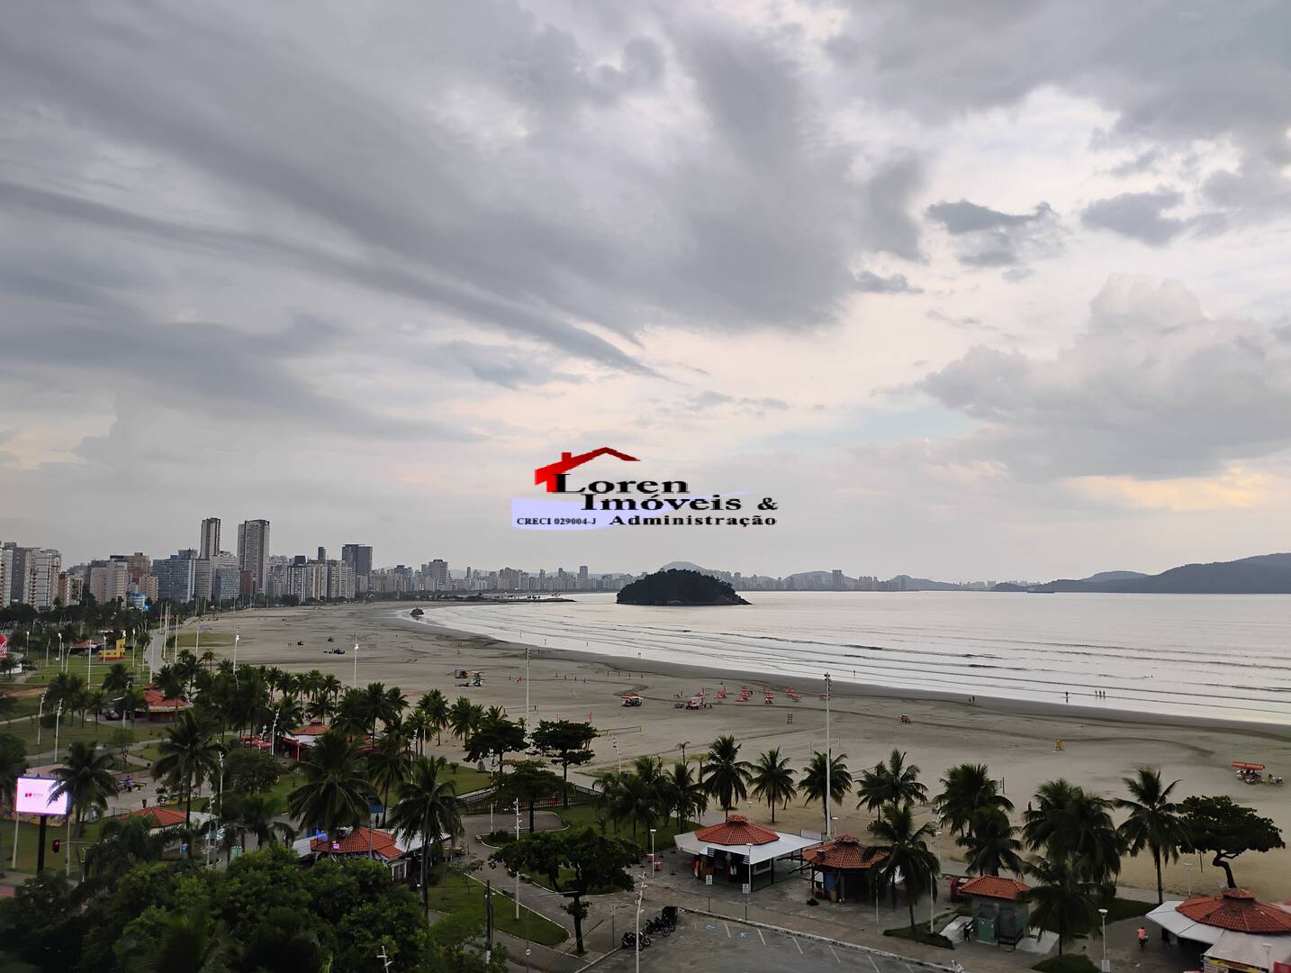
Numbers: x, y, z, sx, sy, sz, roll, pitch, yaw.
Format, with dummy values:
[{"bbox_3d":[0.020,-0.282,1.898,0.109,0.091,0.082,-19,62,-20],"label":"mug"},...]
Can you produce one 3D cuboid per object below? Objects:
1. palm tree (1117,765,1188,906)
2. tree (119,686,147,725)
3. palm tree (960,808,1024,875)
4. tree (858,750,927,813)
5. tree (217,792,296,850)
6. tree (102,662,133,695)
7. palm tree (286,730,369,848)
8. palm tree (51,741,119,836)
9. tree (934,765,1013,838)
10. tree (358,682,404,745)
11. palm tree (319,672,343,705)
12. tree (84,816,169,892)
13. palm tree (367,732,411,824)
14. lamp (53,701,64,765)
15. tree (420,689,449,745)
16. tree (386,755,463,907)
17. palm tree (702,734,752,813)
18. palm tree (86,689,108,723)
[{"bbox_3d":[42.810,29.395,88.513,6.061,11.180,6.061,-3,-6,25],"label":"palm tree"},{"bbox_3d":[-98.468,41.966,200.790,5.422,7.343,5.422,3,-6,-26],"label":"tree"},{"bbox_3d":[29.880,31.760,90.520,5.770,8.060,5.770,-1,-6,18],"label":"palm tree"},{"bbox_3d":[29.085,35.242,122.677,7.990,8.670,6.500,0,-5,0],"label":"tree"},{"bbox_3d":[-36.746,32.444,98.838,7.244,7.057,7.244,2,-6,-20],"label":"tree"},{"bbox_3d":[-111.730,42.680,221.060,6.830,10.620,6.830,0,-5,0],"label":"tree"},{"bbox_3d":[-27.520,28.360,90.380,7.170,14.540,7.170,0,-5,0],"label":"palm tree"},{"bbox_3d":[-59.830,32.410,112.090,7.250,10.040,7.250,3,-6,-27],"label":"palm tree"},{"bbox_3d":[34.650,33.380,110.020,8.180,8.240,8.180,0,-5,0],"label":"tree"},{"bbox_3d":[-42.096,36.776,166.601,6.748,11.224,6.748,1,-6,-14],"label":"tree"},{"bbox_3d":[-68.290,44.290,227.390,5.490,8.000,5.490,2,-6,-16],"label":"palm tree"},{"bbox_3d":[-40.820,30.320,81.820,6.720,9.040,6.720,0,-5,0],"label":"tree"},{"bbox_3d":[-28.940,33.010,117.910,5.010,10.460,5.010,0,-5,0],"label":"palm tree"},{"bbox_3d":[-88.174,36.763,157.092,1.100,9.454,0.900,0,-5,0],"label":"lamp"},{"bbox_3d":[-35.700,39.100,177.310,4.970,9.510,4.970,0,-5,0],"label":"tree"},{"bbox_3d":[-18.110,28.610,85.450,6.290,13.120,6.290,0,-5,0],"label":"tree"},{"bbox_3d":[9.526,34.202,121.740,5.880,10.570,5.880,0,-5,0],"label":"palm tree"},{"bbox_3d":[-100.420,40.960,191.800,4.260,7.650,4.260,3,-6,-27],"label":"palm tree"}]

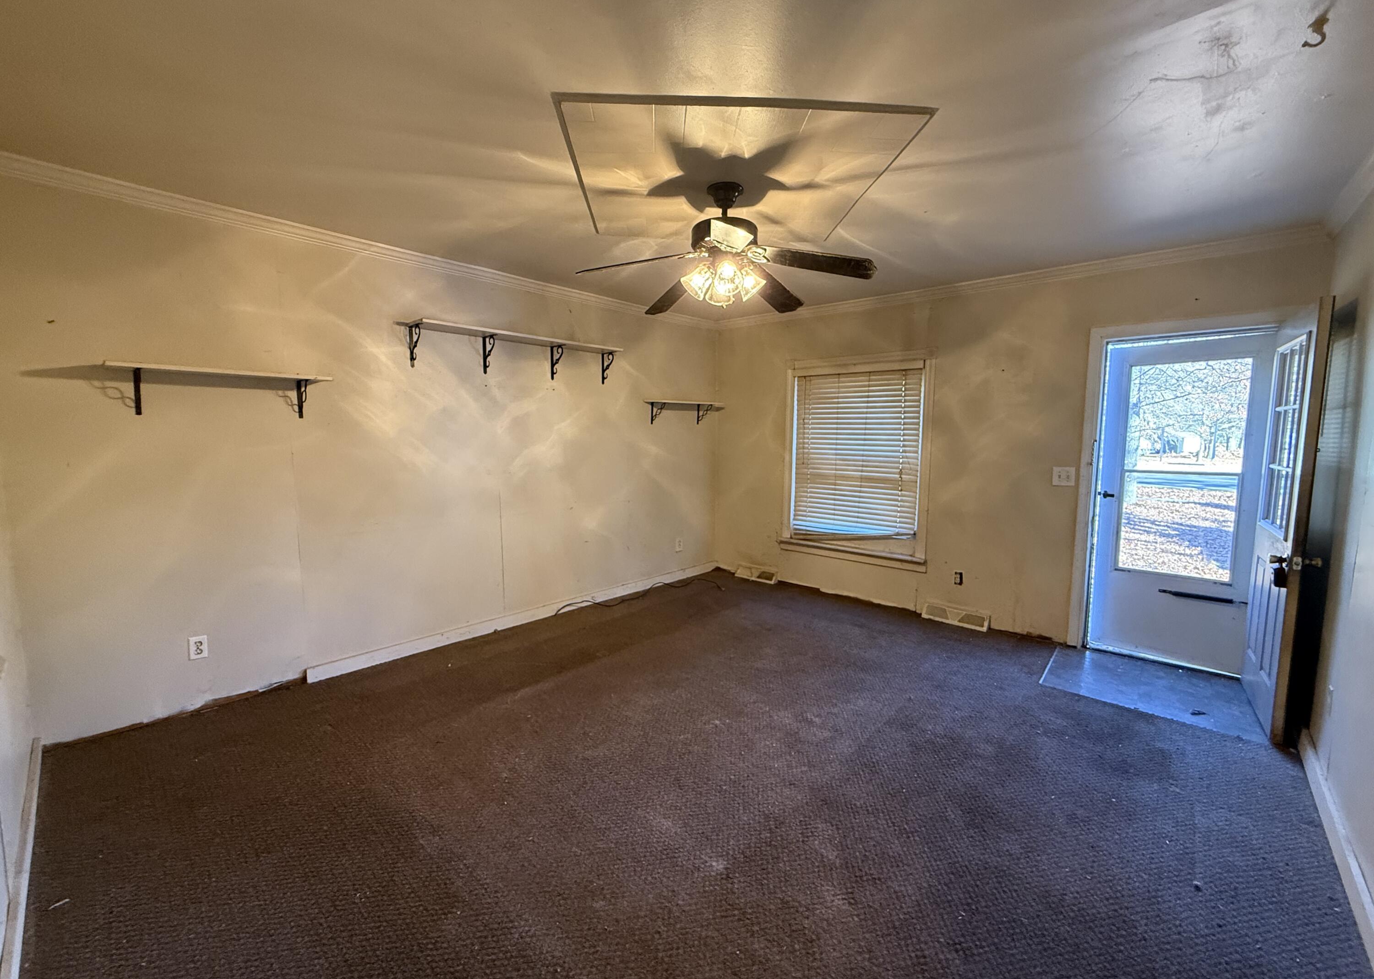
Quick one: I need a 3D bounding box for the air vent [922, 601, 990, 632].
[{"bbox_3d":[2.005,0.939,4.152,0.457,0.125,0.060,5,7,42],"label":"air vent"}]

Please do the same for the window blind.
[{"bbox_3d":[1.394,-0.297,4.638,1.104,1.475,0.065,5,7,42],"label":"window blind"}]

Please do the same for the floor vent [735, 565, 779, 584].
[{"bbox_3d":[0.661,0.817,5.349,0.464,0.125,0.060,5,7,42],"label":"floor vent"}]

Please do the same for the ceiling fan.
[{"bbox_3d":[0.171,-1.093,2.508,1.270,0.519,1.270,5,7,42],"label":"ceiling fan"}]

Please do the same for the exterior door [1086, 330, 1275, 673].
[{"bbox_3d":[2.983,0.080,3.373,0.783,1.953,0.045,5,7,42],"label":"exterior door"}]

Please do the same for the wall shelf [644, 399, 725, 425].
[{"bbox_3d":[-0.009,-0.712,5.214,0.200,0.196,0.923,5,7,42],"label":"wall shelf"}]

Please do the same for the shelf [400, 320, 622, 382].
[{"bbox_3d":[-1.114,-0.937,3.948,0.205,0.266,1.588,5,7,42],"label":"shelf"}]

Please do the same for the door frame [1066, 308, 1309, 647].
[{"bbox_3d":[2.937,0.039,3.325,0.958,2.057,0.120,5,7,42],"label":"door frame"}]

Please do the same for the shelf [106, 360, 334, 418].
[{"bbox_3d":[-2.244,-0.468,2.726,0.205,0.215,0.839,5,7,42],"label":"shelf"}]

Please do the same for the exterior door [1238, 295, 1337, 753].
[{"bbox_3d":[2.968,0.140,2.766,0.044,1.981,0.800,5,7,38],"label":"exterior door"}]

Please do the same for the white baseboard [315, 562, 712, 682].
[{"bbox_3d":[-0.936,0.912,4.476,0.018,0.087,3.622,5,7,42],"label":"white baseboard"}]

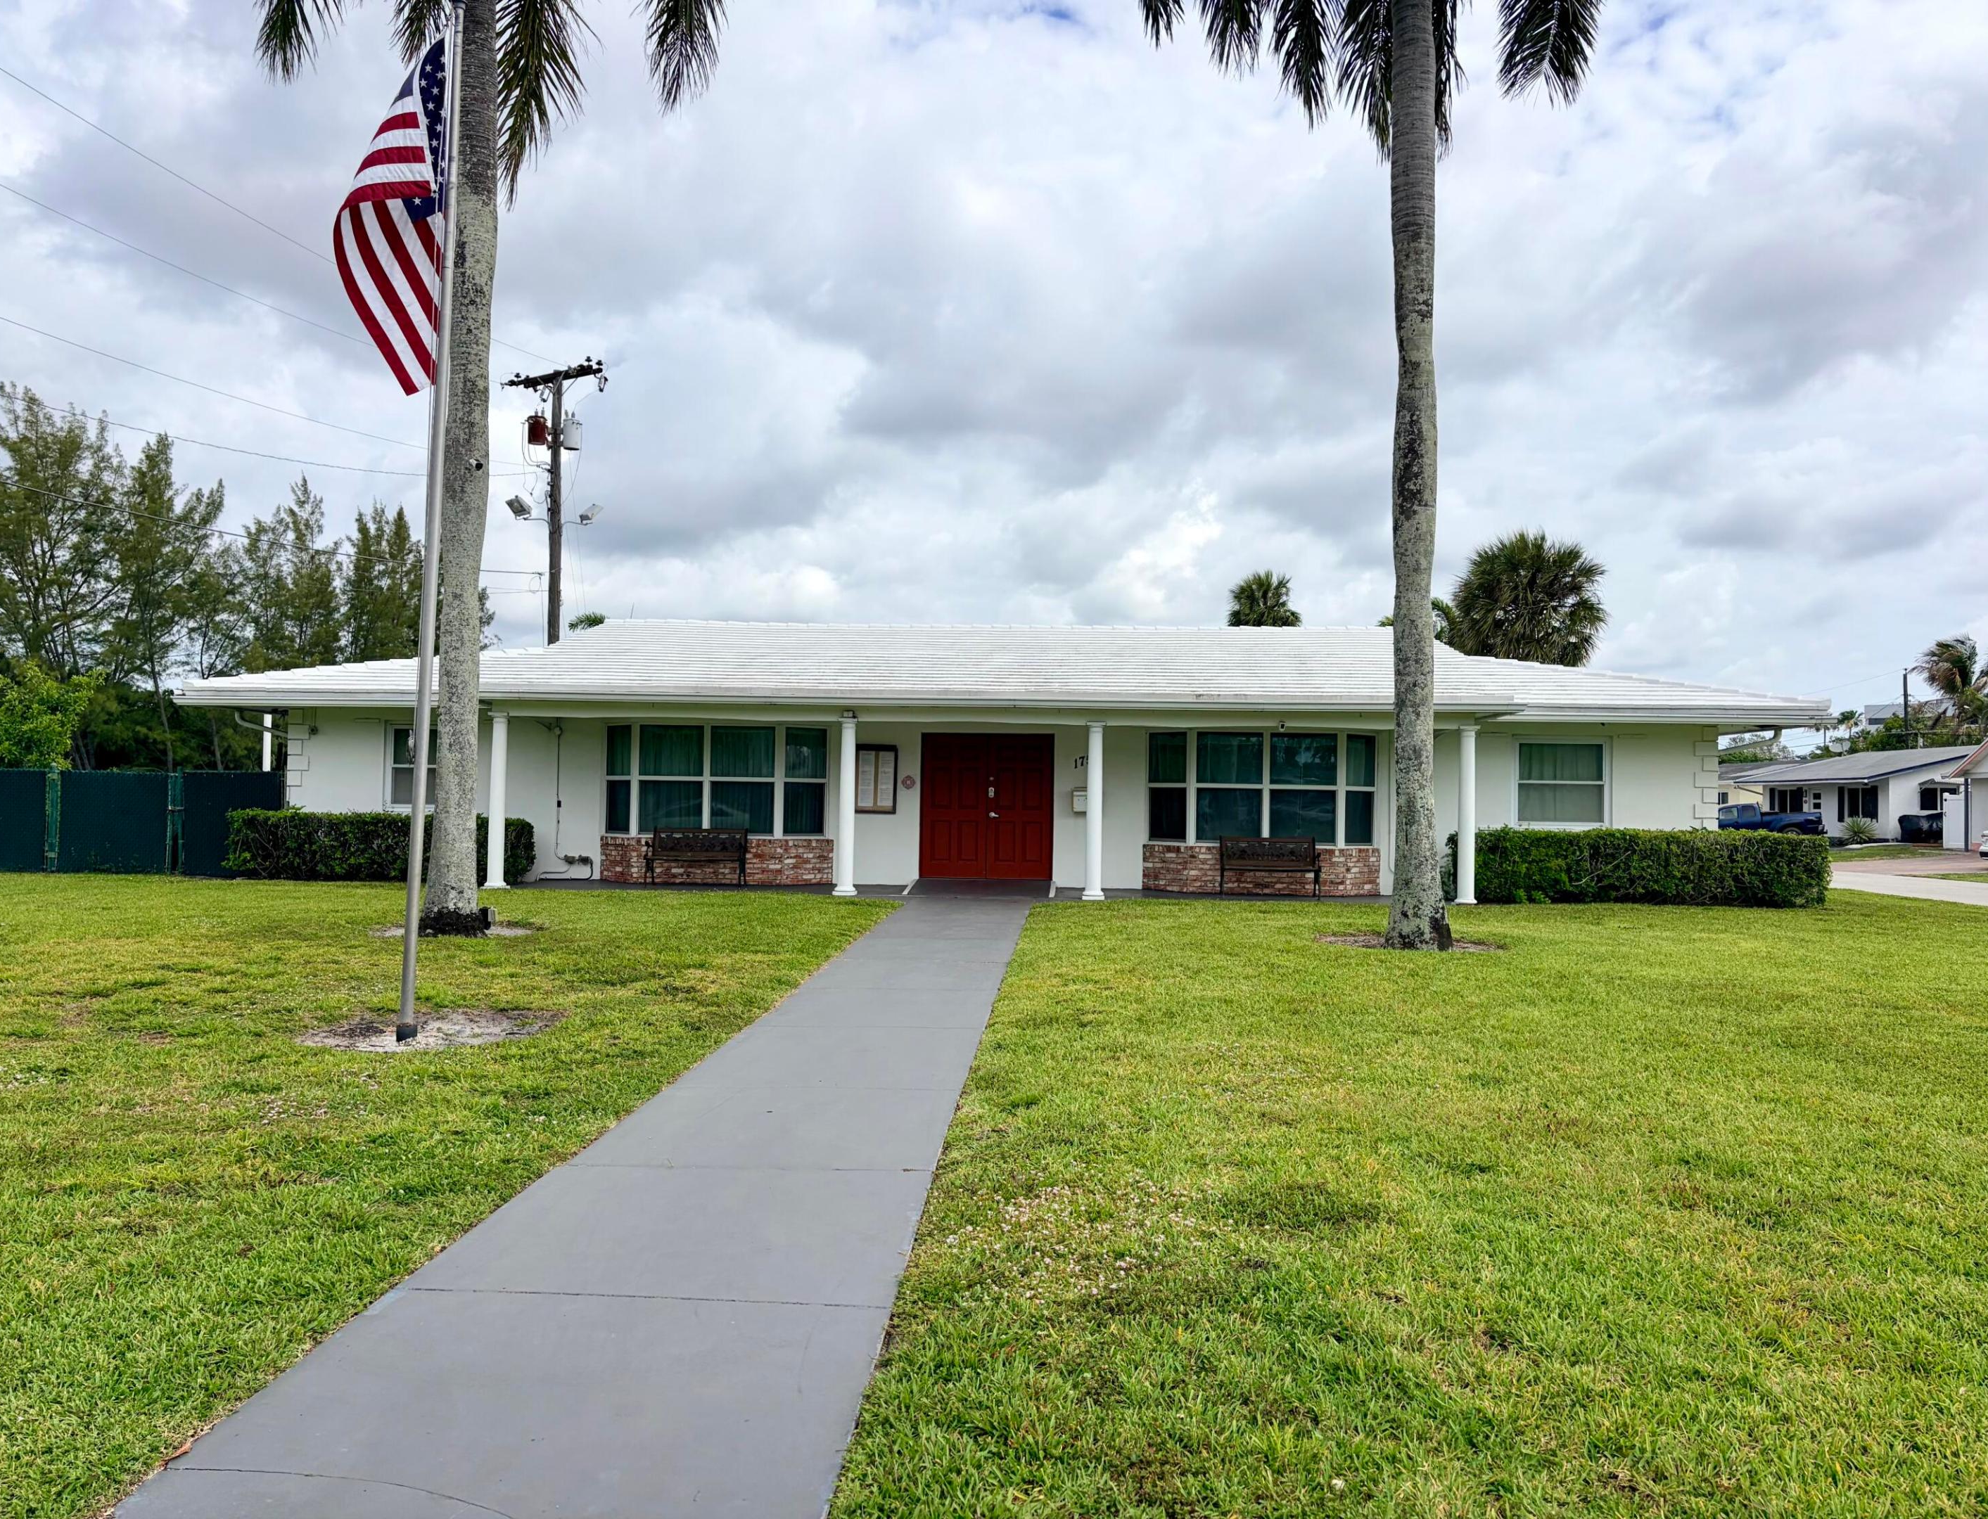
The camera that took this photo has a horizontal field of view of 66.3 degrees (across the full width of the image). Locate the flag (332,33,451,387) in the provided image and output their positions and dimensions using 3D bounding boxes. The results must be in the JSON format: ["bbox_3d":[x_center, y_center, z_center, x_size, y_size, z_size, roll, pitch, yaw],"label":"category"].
[{"bbox_3d":[-3.500,-3.170,8.850,0.680,2.100,0.400,1,-1,0],"label":"flag"}]

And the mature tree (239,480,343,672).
[{"bbox_3d":[-23.070,-3.590,50.000,3.600,11.200,3.600,1,-1,0],"label":"mature tree"}]

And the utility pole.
[{"bbox_3d":[-9.400,-3.380,32.500,2.450,10.500,0.900,0,-1,26],"label":"utility pole"}]

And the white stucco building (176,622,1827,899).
[{"bbox_3d":[0.100,-0.200,23.800,20.400,4.000,11.400,1,-1,2],"label":"white stucco building"}]

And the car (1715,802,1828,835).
[{"bbox_3d":[26.900,2.520,54.700,5.500,1.800,1.900,0,-1,26],"label":"car"}]

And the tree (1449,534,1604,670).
[{"bbox_3d":[12.550,-1.560,36.000,3.800,7.700,3.800,1,-1,0],"label":"tree"}]

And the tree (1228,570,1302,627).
[{"bbox_3d":[10.260,-2.260,58.000,3.000,9.900,3.000,1,-1,0],"label":"tree"}]

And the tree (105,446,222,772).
[{"bbox_3d":[-23.550,-3.610,43.000,3.500,11.000,3.500,1,-1,0],"label":"tree"}]

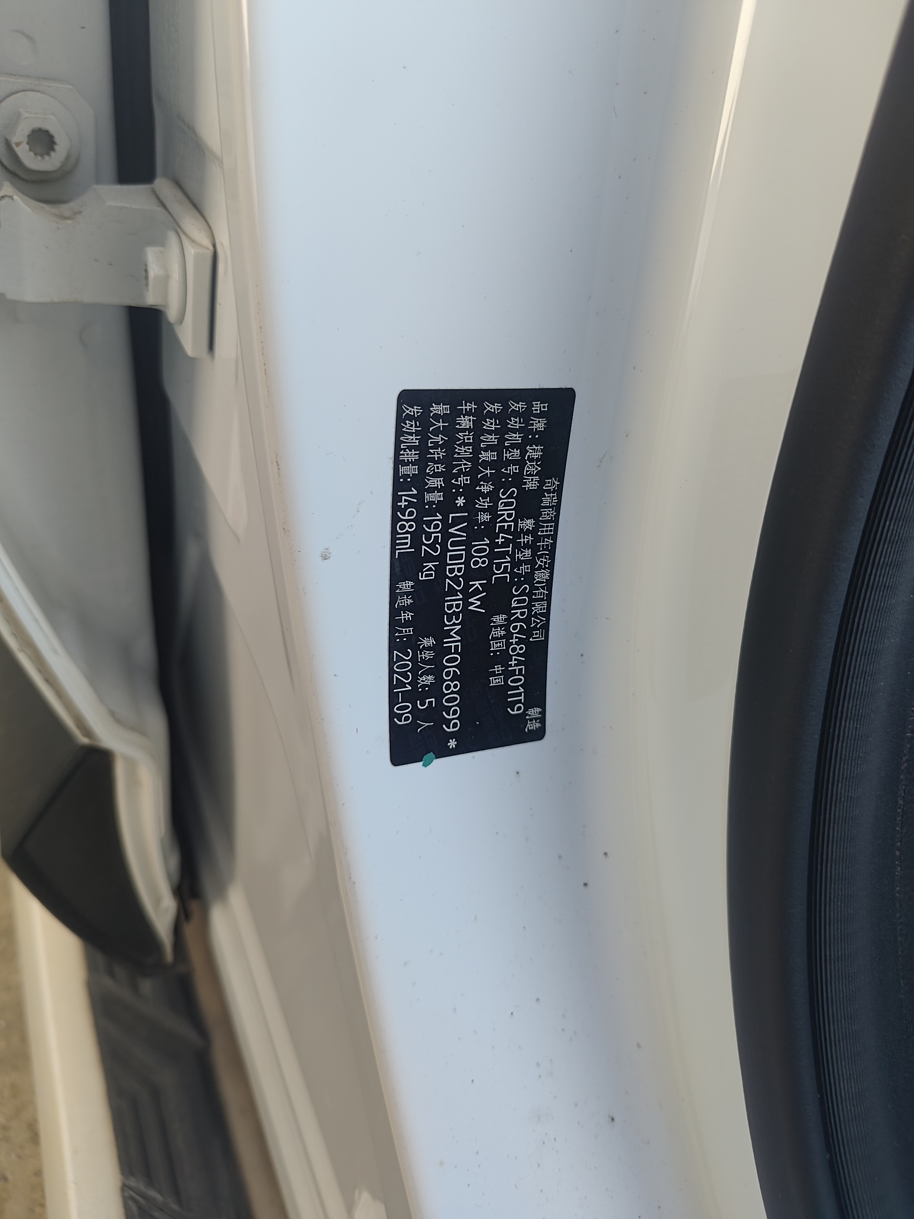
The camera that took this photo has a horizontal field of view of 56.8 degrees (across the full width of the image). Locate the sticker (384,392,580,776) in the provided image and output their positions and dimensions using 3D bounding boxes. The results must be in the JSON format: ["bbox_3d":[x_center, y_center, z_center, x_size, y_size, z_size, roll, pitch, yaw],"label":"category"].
[{"bbox_3d":[0.005,-0.007,0.217,0.047,0.099,0.004,-7,23,-22],"label":"sticker"}]

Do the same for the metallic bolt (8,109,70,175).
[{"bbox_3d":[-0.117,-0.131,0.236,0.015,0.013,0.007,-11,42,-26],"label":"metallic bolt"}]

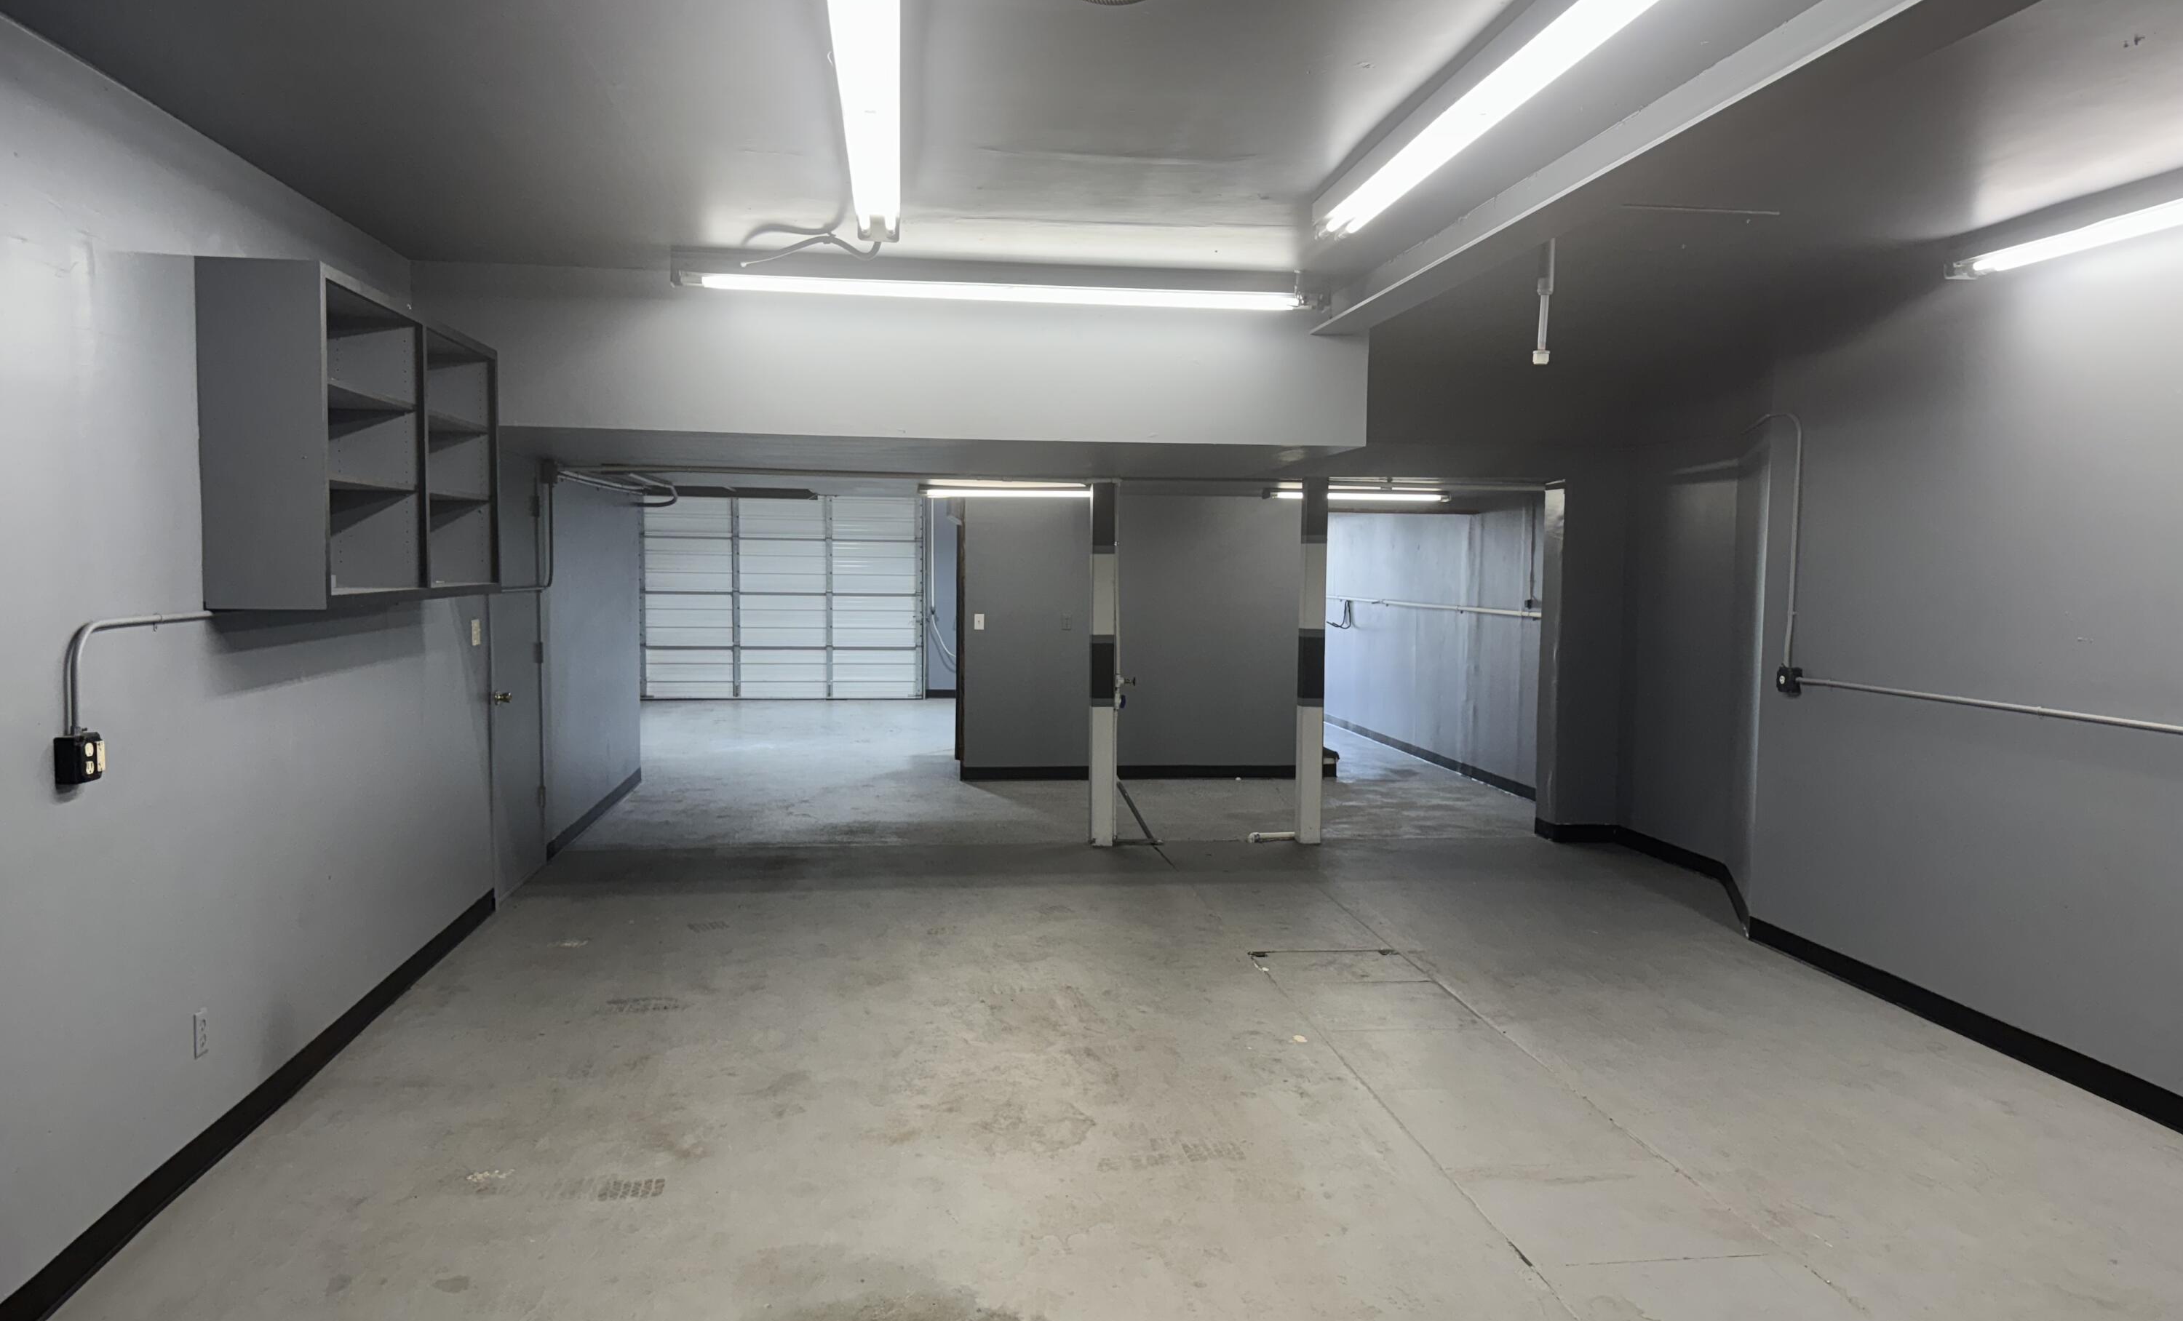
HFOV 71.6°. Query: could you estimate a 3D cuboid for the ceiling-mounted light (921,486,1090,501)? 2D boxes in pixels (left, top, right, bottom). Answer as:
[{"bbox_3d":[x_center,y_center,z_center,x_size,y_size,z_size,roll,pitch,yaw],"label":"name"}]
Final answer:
[{"bbox_3d":[-0.472,-1.061,9.554,1.217,0.106,0.116,0,4,-7],"label":"ceiling-mounted light"}]

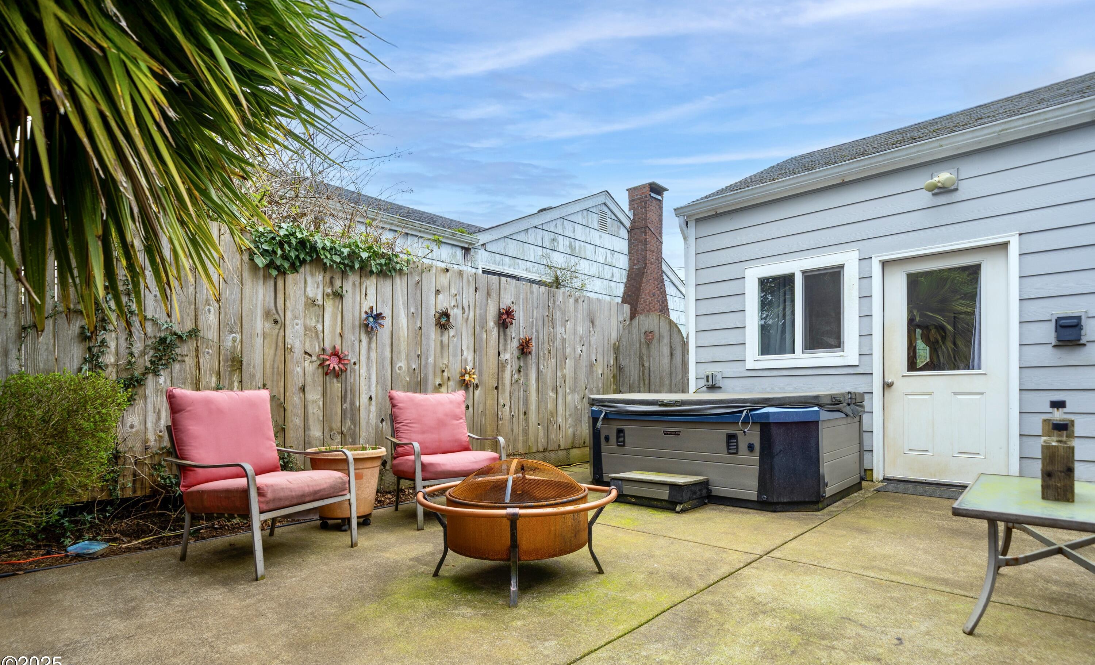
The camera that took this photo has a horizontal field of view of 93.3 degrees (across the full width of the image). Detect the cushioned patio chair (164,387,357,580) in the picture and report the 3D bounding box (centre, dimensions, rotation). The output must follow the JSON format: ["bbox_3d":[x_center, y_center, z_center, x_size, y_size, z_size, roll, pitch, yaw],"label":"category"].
[{"bbox_3d":[-1.501,0.730,2.734,0.750,0.870,0.620,-2,-5,24],"label":"cushioned patio chair"}]

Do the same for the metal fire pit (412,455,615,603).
[{"bbox_3d":[-0.137,0.856,2.435,0.930,0.545,0.930,0,-5,-3],"label":"metal fire pit"}]

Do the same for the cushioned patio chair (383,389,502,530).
[{"bbox_3d":[-0.715,0.842,3.652,0.620,0.870,0.750,3,-5,-29],"label":"cushioned patio chair"}]

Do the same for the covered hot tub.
[{"bbox_3d":[1.585,1.000,4.820,2.100,0.840,1.650,-4,-6,43],"label":"covered hot tub"}]

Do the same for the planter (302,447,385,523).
[{"bbox_3d":[-1.281,0.990,3.290,0.475,0.485,0.475,2,-5,-21],"label":"planter"}]

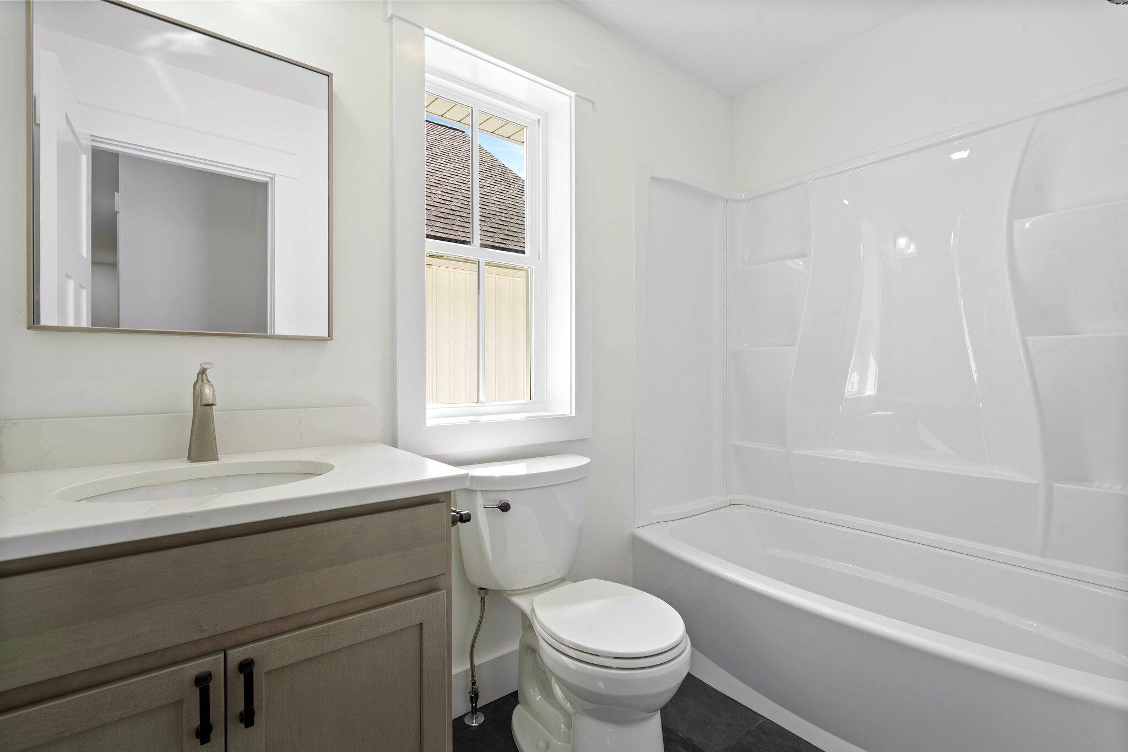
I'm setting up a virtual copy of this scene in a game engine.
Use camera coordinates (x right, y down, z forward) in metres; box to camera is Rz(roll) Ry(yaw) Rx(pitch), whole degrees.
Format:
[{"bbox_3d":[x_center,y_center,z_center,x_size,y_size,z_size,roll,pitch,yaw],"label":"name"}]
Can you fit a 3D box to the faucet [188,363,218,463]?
[{"bbox_3d":[-0.763,0.080,1.068,0.050,0.215,0.164,0,0,-38],"label":"faucet"}]

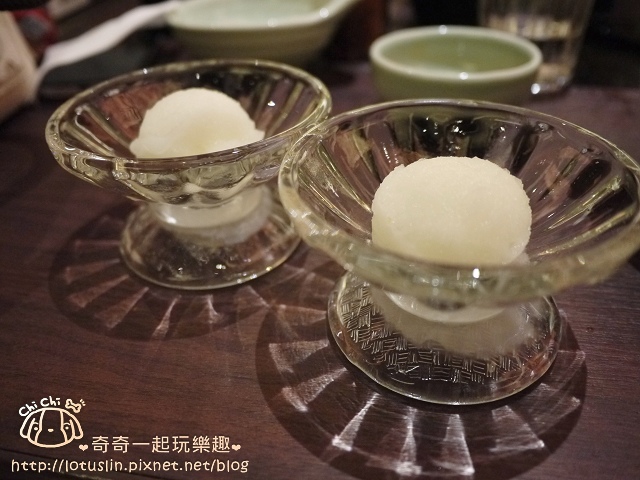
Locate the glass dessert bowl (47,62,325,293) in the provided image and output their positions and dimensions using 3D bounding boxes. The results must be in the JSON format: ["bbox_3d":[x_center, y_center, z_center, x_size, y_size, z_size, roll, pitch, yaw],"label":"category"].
[{"bbox_3d":[-0.048,-0.029,0.218,0.106,0.057,0.106,-2,38,1],"label":"glass dessert bowl"}]

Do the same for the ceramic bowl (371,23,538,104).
[{"bbox_3d":[0.083,-0.102,0.324,0.101,0.034,0.101,-2,38,1],"label":"ceramic bowl"}]

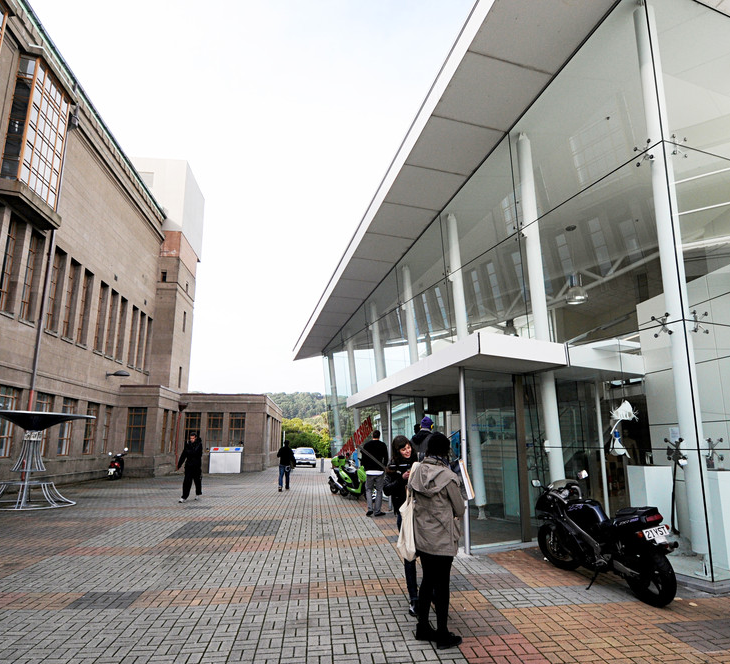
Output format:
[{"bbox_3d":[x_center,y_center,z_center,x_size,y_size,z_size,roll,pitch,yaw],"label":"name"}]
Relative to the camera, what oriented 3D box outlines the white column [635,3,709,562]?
[{"bbox_3d":[3.414,-0.535,5.530,0.235,6.184,0.235,-6,0,-7],"label":"white column"}]

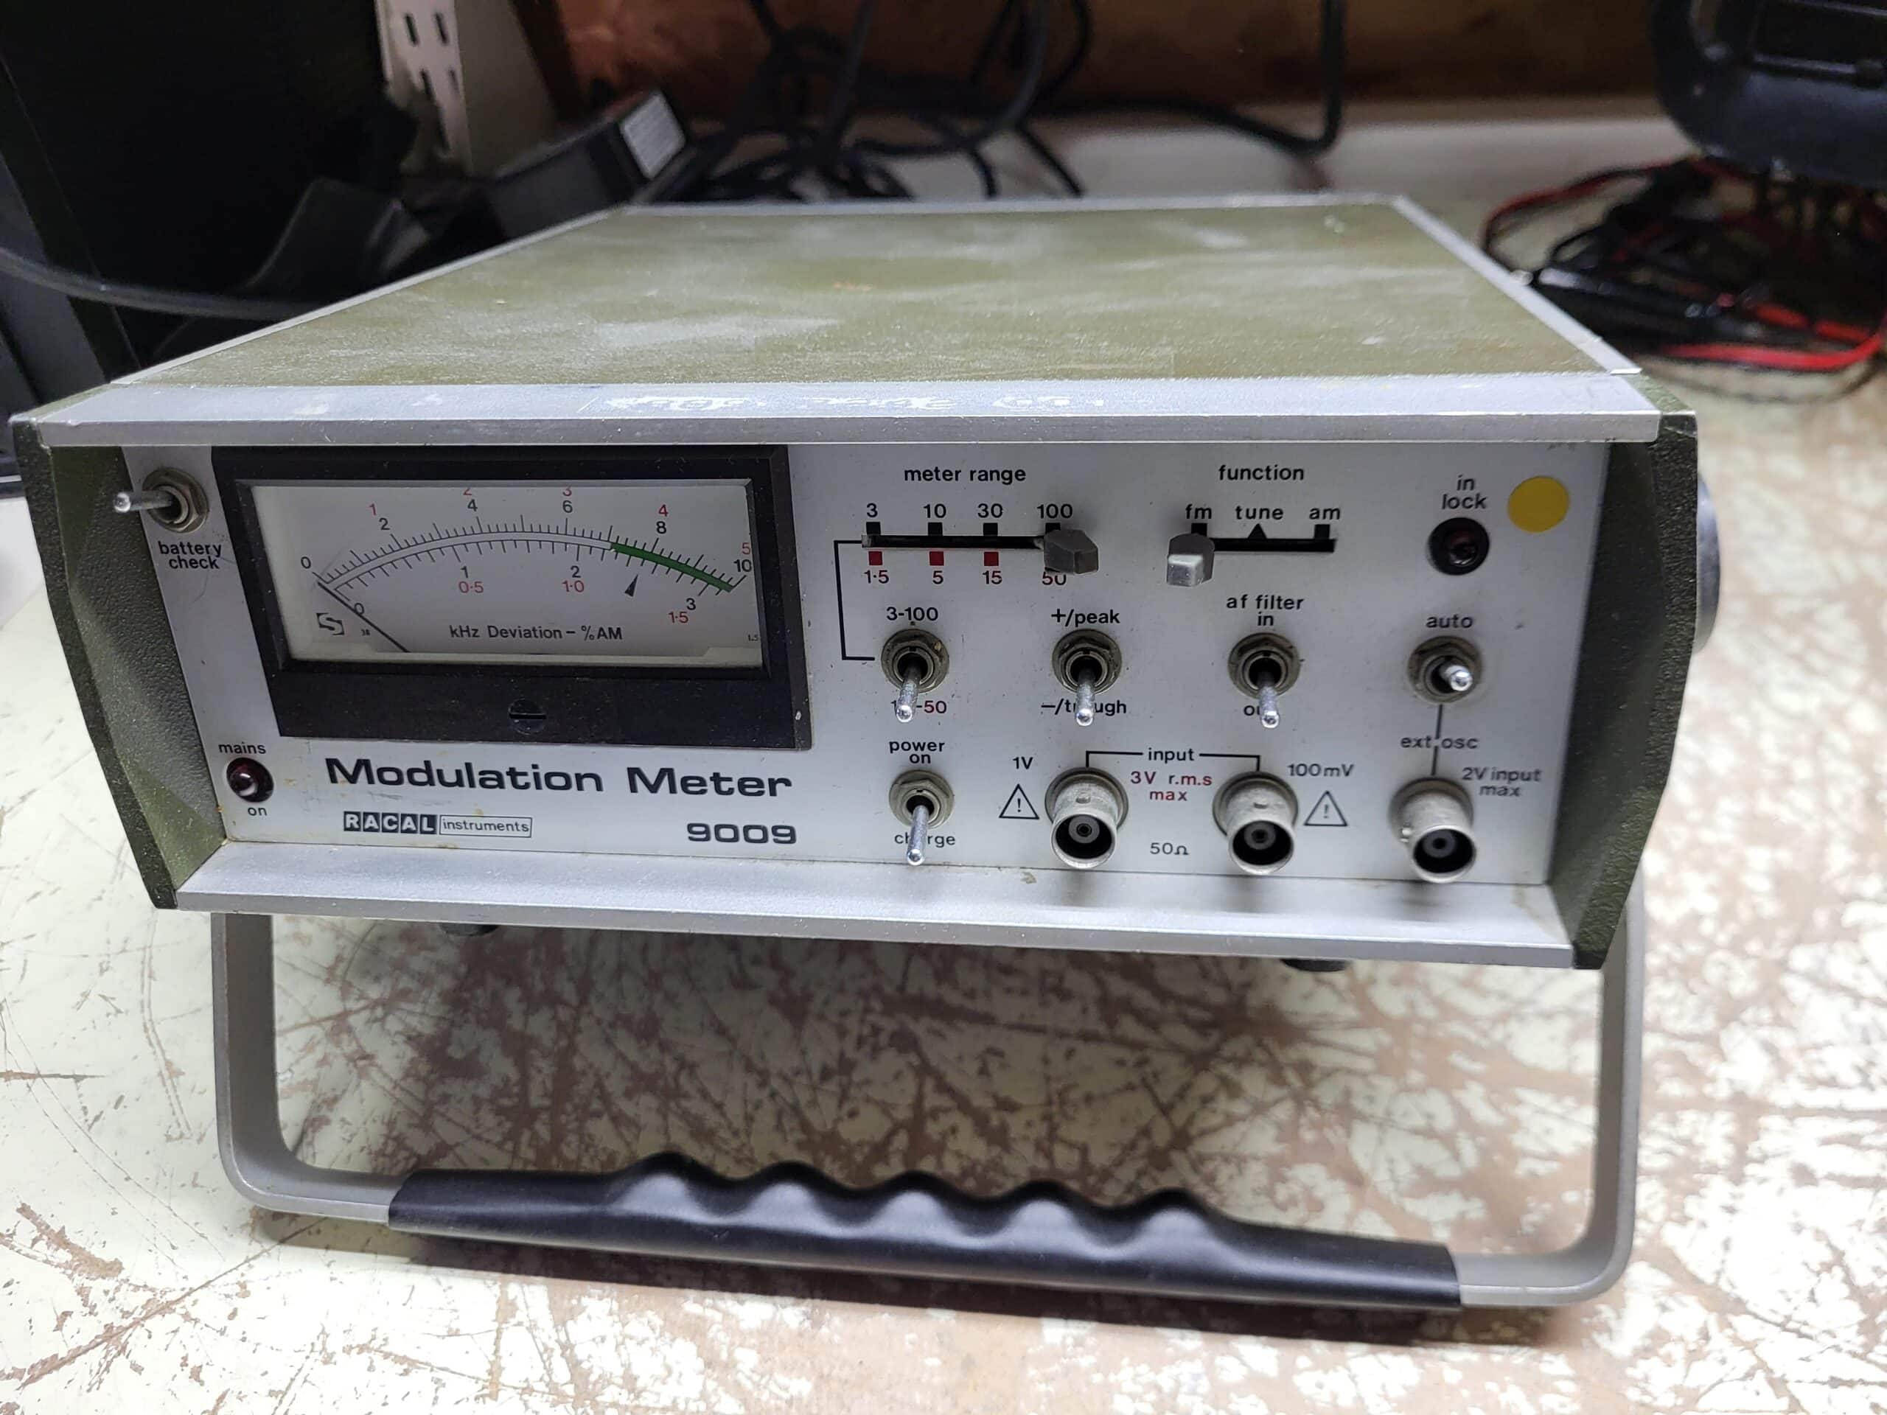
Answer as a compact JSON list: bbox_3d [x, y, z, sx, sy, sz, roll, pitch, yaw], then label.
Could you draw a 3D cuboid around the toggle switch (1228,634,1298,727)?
[{"bbox_3d":[0.047,-0.004,0.205,0.010,0.011,0.013,1,24,8],"label":"toggle switch"}]

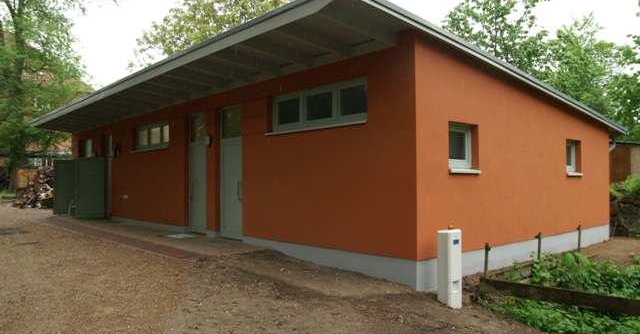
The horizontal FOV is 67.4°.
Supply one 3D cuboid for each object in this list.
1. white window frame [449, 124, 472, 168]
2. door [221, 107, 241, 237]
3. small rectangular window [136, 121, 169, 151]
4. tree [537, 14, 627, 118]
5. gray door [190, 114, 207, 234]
[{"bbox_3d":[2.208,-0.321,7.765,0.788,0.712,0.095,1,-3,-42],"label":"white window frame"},{"bbox_3d":[-1.911,0.121,10.634,0.095,2.926,1.035,1,-3,-42],"label":"door"},{"bbox_3d":[-4.780,-0.857,13.877,0.095,0.731,2.546,1,-3,-42],"label":"small rectangular window"},{"bbox_3d":[10.341,-2.089,18.867,4.600,7.749,4.600,0,-2,0],"label":"tree"},{"bbox_3d":[-2.929,0.157,11.769,0.095,2.945,1.026,1,-3,-42],"label":"gray door"}]

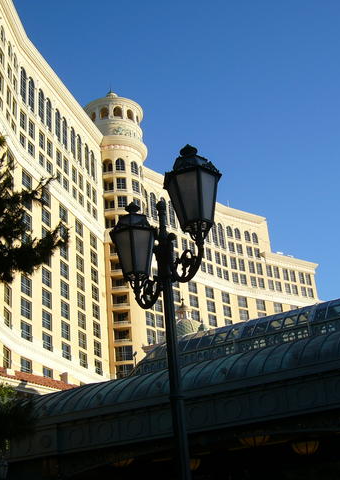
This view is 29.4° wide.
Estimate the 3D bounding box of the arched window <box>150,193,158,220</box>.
[{"bbox_3d":[-6.399,-12.974,251.455,0.450,11.110,3.100,-25,-31,36],"label":"arched window"}]

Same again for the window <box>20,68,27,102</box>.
[{"bbox_3d":[-40.545,-42.972,178.638,0.450,11.110,3.100,-12,-25,14],"label":"window"}]

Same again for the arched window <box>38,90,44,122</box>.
[{"bbox_3d":[-37.402,-39.069,187.853,0.450,11.110,3.100,-12,-25,14],"label":"arched window"}]

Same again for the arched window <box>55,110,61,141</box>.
[{"bbox_3d":[-34.232,-35.133,197.147,0.450,11.110,3.100,-12,-25,14],"label":"arched window"}]

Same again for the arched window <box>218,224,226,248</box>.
[{"bbox_3d":[22.204,-2.218,280.814,0.450,11.110,3.100,-25,-31,36],"label":"arched window"}]

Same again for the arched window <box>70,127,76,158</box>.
[{"bbox_3d":[-30.943,-31.050,206.789,0.450,11.110,3.100,-12,-25,14],"label":"arched window"}]

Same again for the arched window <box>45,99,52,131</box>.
[{"bbox_3d":[-36.005,-37.335,191.948,0.450,11.110,3.100,-12,-25,14],"label":"arched window"}]

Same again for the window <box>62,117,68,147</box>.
[{"bbox_3d":[-32.739,-33.280,201.524,0.450,11.110,3.100,-12,-25,14],"label":"window"}]

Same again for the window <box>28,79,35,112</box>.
[{"bbox_3d":[-39.160,-41.252,182.699,0.450,11.110,3.100,-12,-25,14],"label":"window"}]

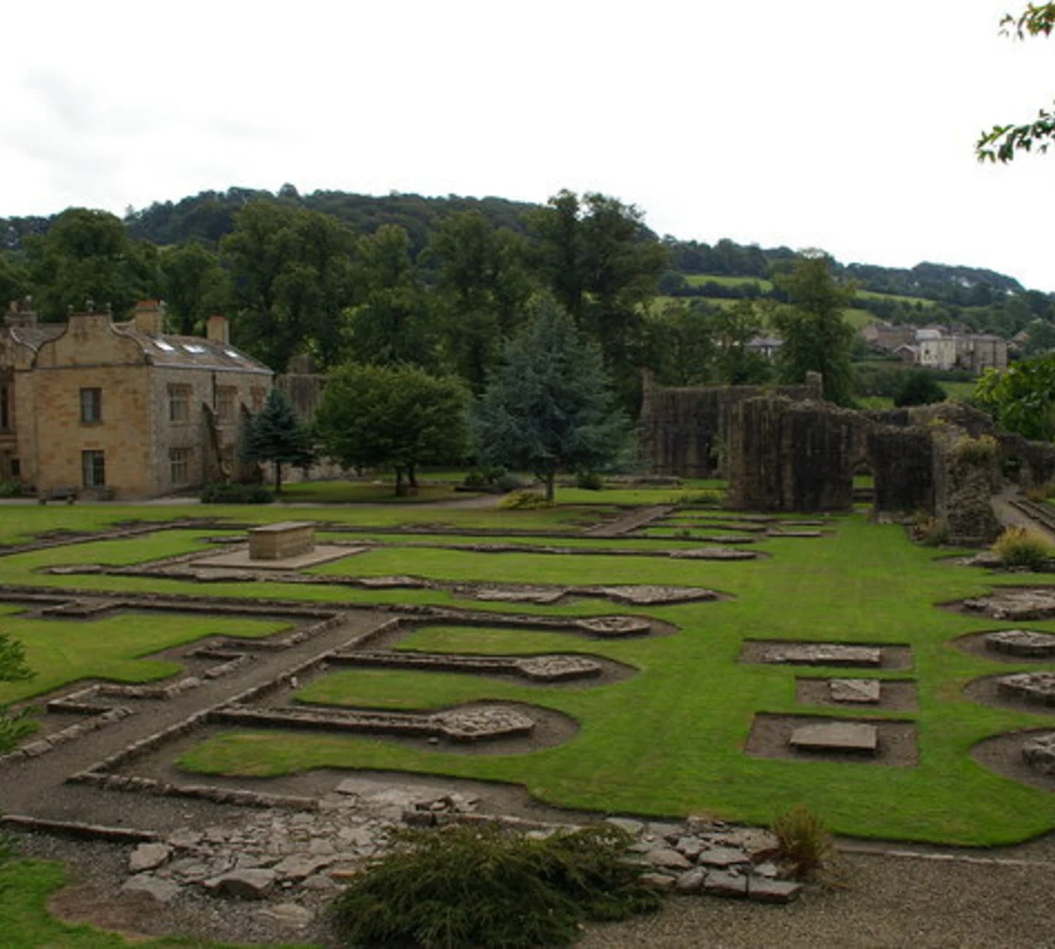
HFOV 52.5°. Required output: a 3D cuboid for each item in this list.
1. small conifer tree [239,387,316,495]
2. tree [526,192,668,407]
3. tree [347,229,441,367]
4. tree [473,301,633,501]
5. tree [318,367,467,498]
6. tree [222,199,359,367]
[{"bbox_3d":[-15.820,-2.220,67.520,4.630,6.580,4.630,-1,4,0],"label":"small conifer tree"},{"bbox_3d":[6.290,-13.020,98.180,12.940,25.670,12.300,-1,4,0],"label":"tree"},{"bbox_3d":[-13.570,-12.430,105.230,9.740,24.070,9.740,-1,4,0],"label":"tree"},{"bbox_3d":[1.200,-4.020,59.000,8.730,10.860,8.550,-1,4,0],"label":"tree"},{"bbox_3d":[-8.110,-2.660,63.410,8.970,7.800,8.520,-1,4,0],"label":"tree"},{"bbox_3d":[-23.180,-12.970,102.180,12.620,25.770,11.990,-1,4,0],"label":"tree"}]

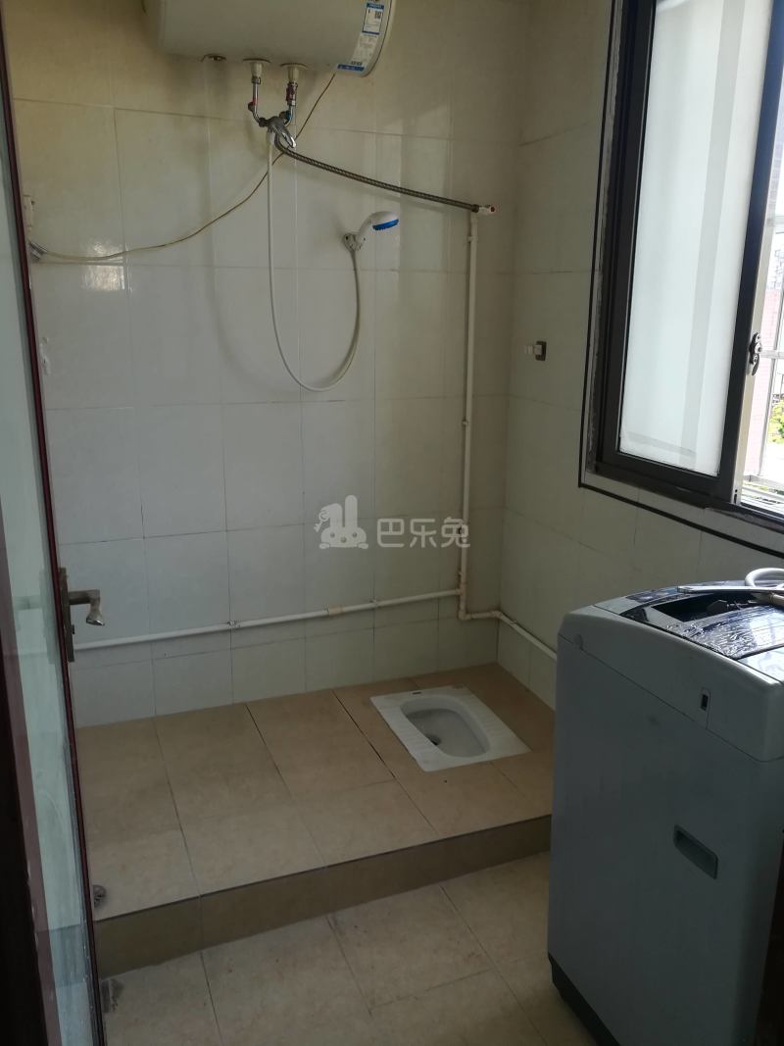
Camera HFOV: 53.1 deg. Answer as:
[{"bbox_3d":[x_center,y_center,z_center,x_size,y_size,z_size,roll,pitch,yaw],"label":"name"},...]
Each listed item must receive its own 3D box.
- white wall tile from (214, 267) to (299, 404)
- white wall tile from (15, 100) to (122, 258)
[{"bbox_3d":[-0.402,-0.564,2.363,0.250,0.399,0.012,-5,16,-22],"label":"white wall tile"},{"bbox_3d":[-0.870,-0.914,2.122,0.251,0.399,0.010,-5,15,-21],"label":"white wall tile"}]

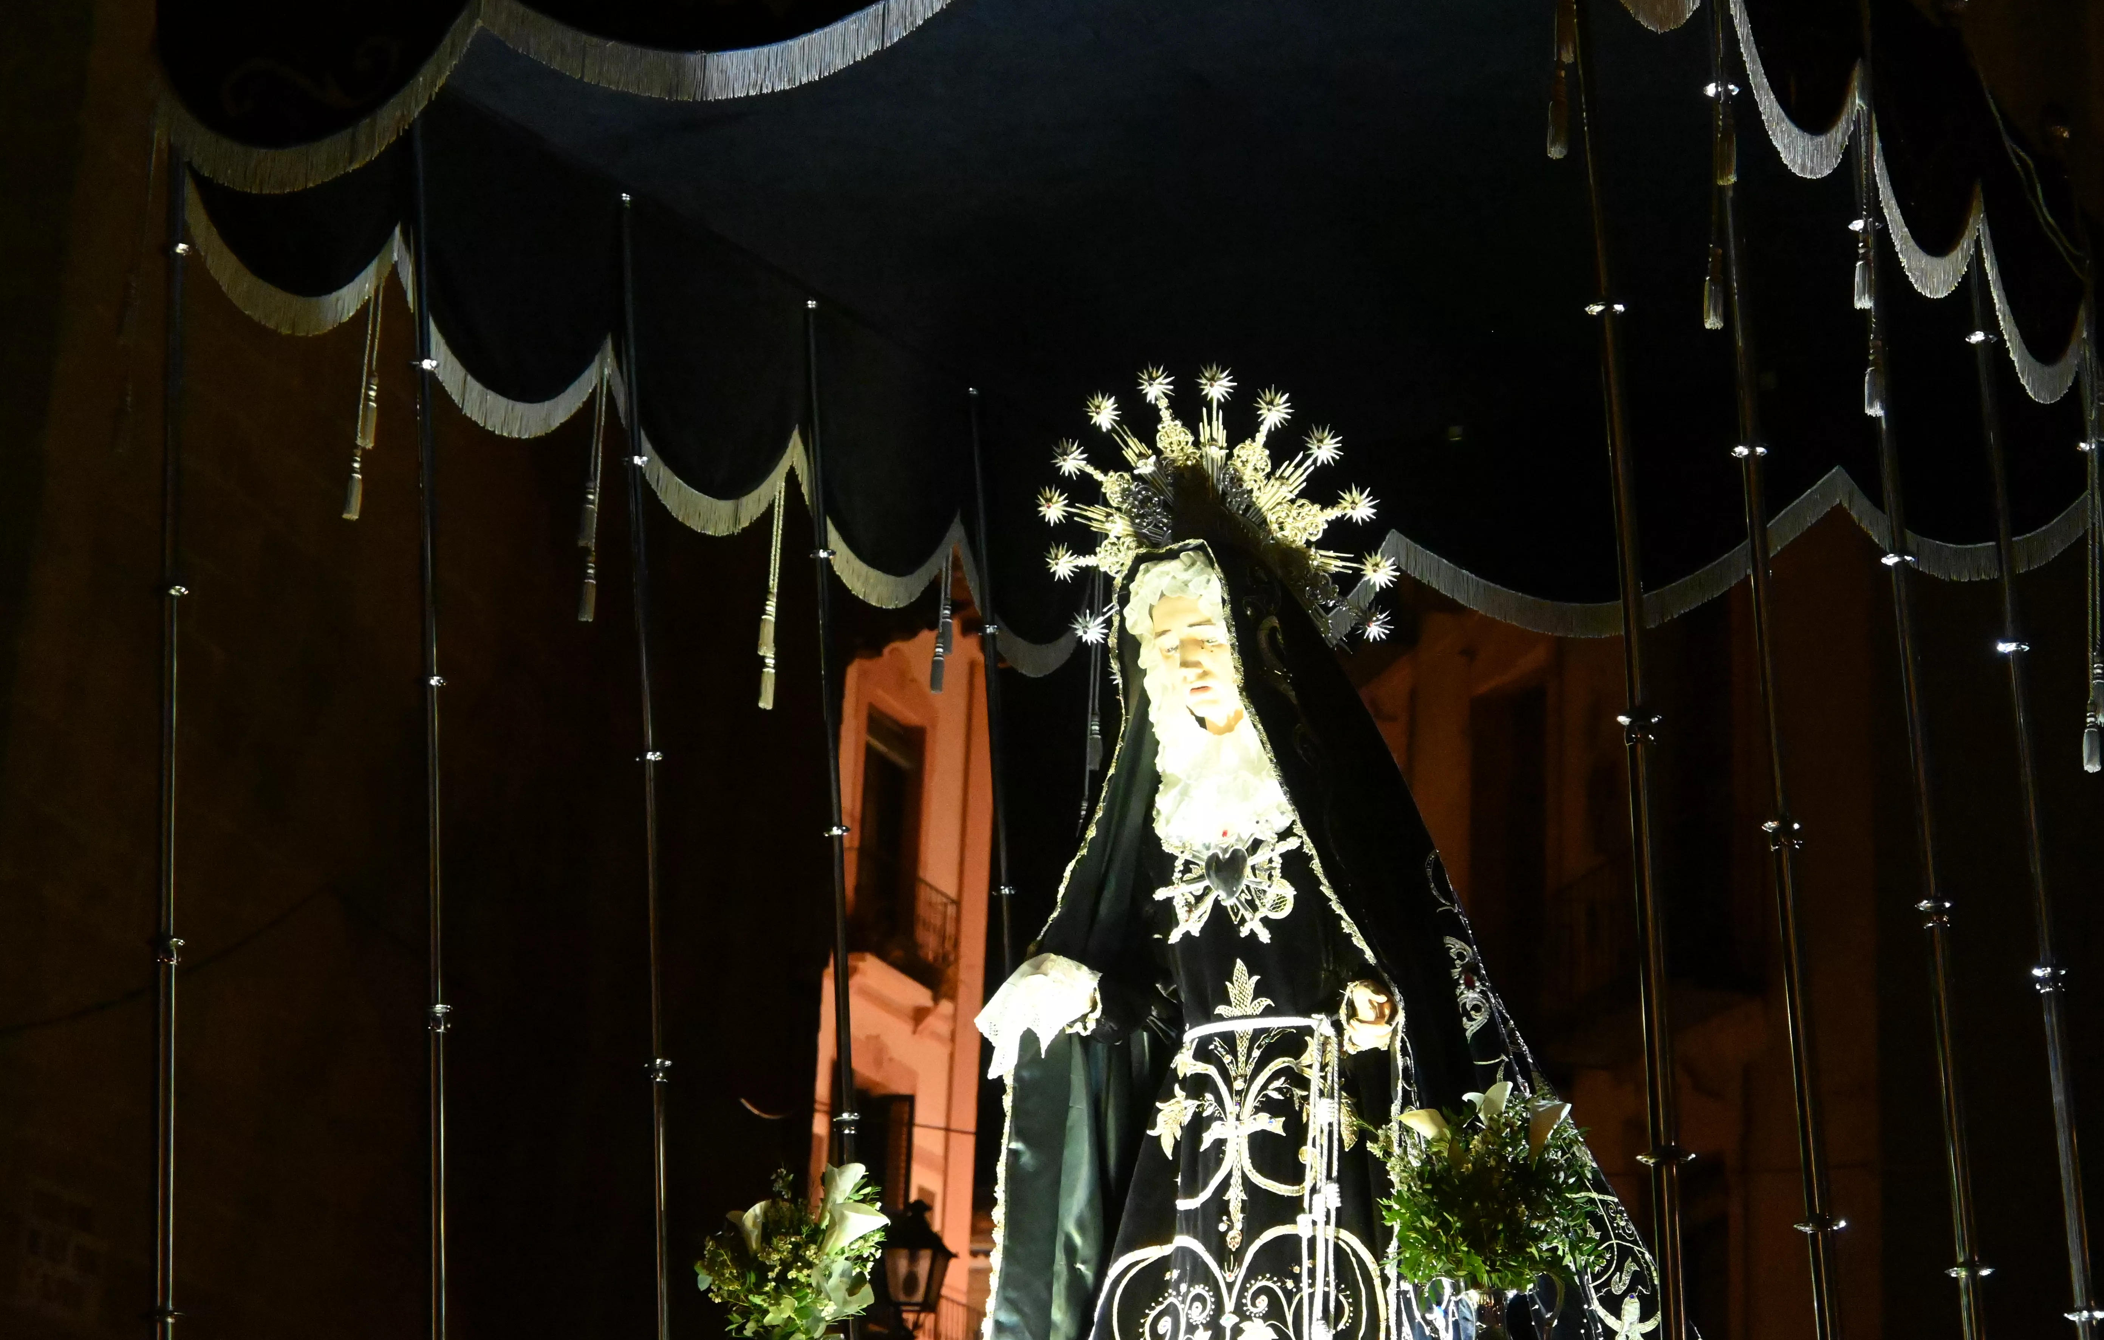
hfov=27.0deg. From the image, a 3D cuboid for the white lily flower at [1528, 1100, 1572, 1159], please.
[{"bbox_3d":[0.613,0.567,5.394,0.062,0.080,0.060,-13,-18,34],"label":"white lily flower"}]

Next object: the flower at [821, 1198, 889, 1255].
[{"bbox_3d":[-0.261,0.734,5.789,0.090,0.080,0.075,-11,-17,28],"label":"flower"}]

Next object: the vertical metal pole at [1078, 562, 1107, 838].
[{"bbox_3d":[0.077,0.065,8.184,0.050,0.560,0.050,-3,-15,0],"label":"vertical metal pole"}]

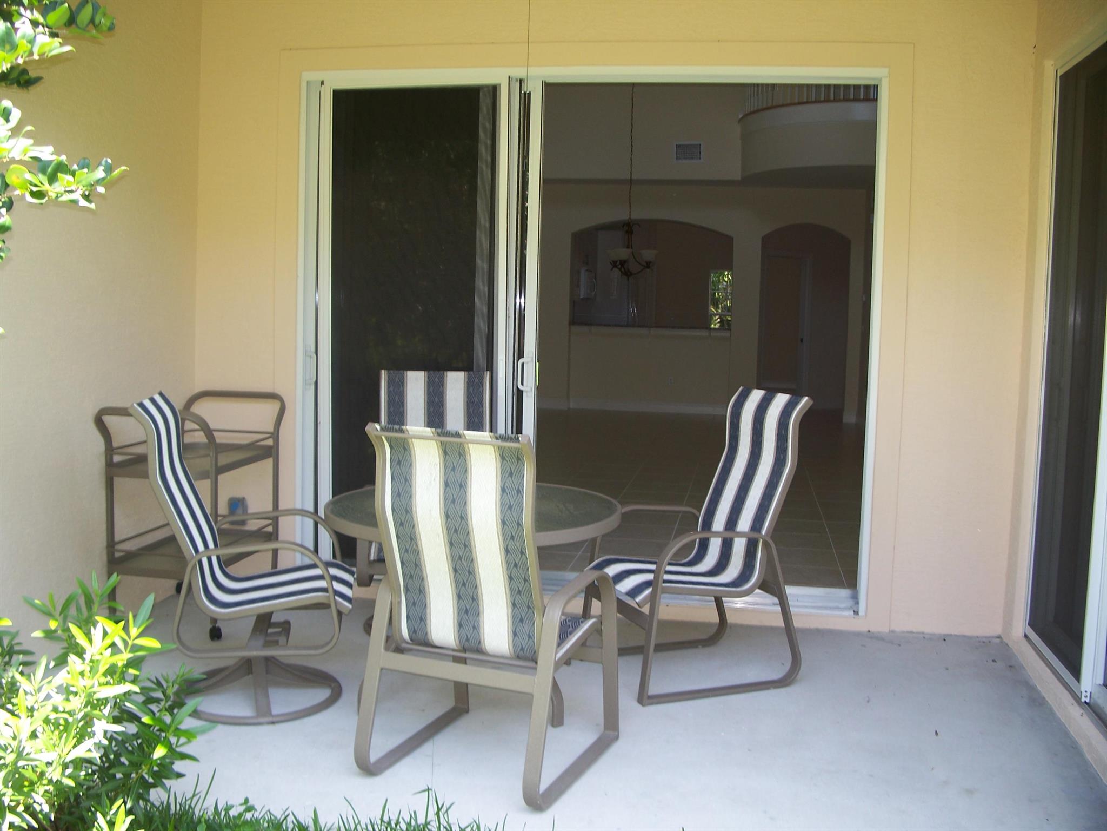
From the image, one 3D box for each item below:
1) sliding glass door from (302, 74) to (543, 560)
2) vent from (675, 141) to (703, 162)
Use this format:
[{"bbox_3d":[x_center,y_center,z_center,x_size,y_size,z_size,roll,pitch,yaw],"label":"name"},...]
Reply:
[{"bbox_3d":[-0.650,-0.400,5.620,1.152,2.427,0.140,2,5,9],"label":"sliding glass door"},{"bbox_3d":[1.647,-3.205,14.401,0.350,0.250,0.030,2,5,9],"label":"vent"}]

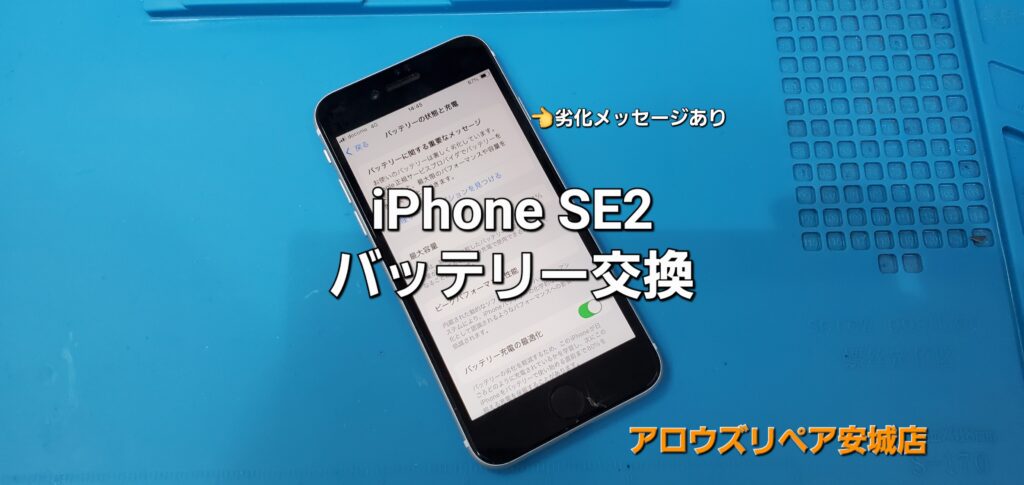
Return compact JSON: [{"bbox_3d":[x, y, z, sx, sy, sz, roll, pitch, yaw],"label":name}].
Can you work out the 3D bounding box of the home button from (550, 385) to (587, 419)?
[{"bbox_3d":[0.018,0.050,0.214,0.011,0.001,0.011,-26,80,-8],"label":"home button"}]

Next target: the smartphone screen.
[{"bbox_3d":[-0.010,-0.002,0.226,0.059,0.003,0.104,-26,80,-9],"label":"smartphone screen"}]

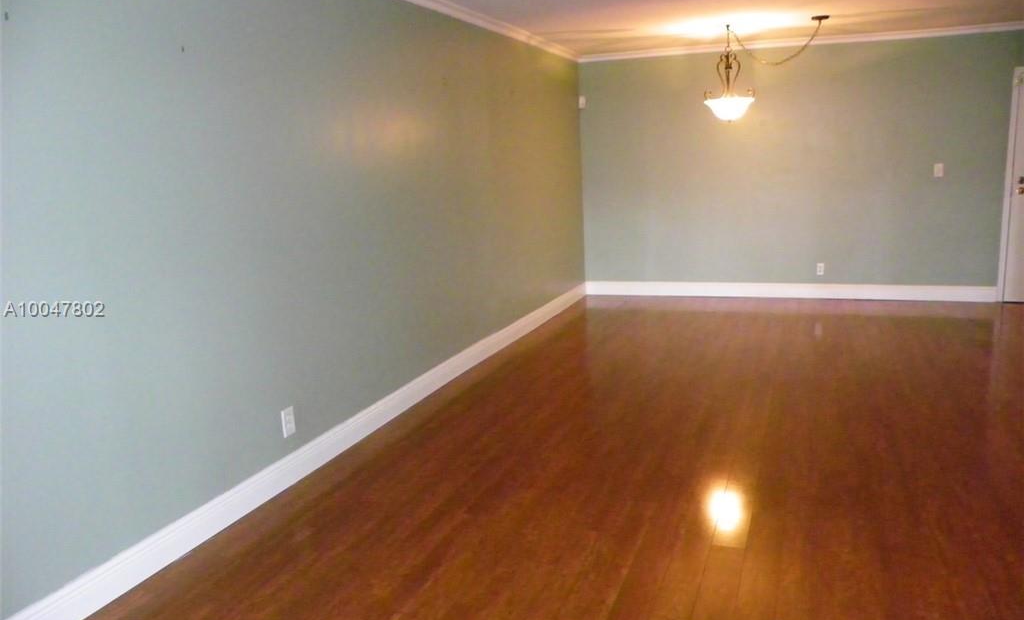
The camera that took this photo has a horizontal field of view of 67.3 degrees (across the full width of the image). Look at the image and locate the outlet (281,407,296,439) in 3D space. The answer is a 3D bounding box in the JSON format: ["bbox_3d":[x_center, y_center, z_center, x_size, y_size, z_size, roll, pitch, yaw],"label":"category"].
[{"bbox_3d":[-1.009,0.509,3.496,0.010,0.118,0.073,2,12,21],"label":"outlet"}]

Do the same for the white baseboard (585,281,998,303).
[{"bbox_3d":[2.523,-0.181,7.433,3.745,0.148,0.020,2,12,21],"label":"white baseboard"}]

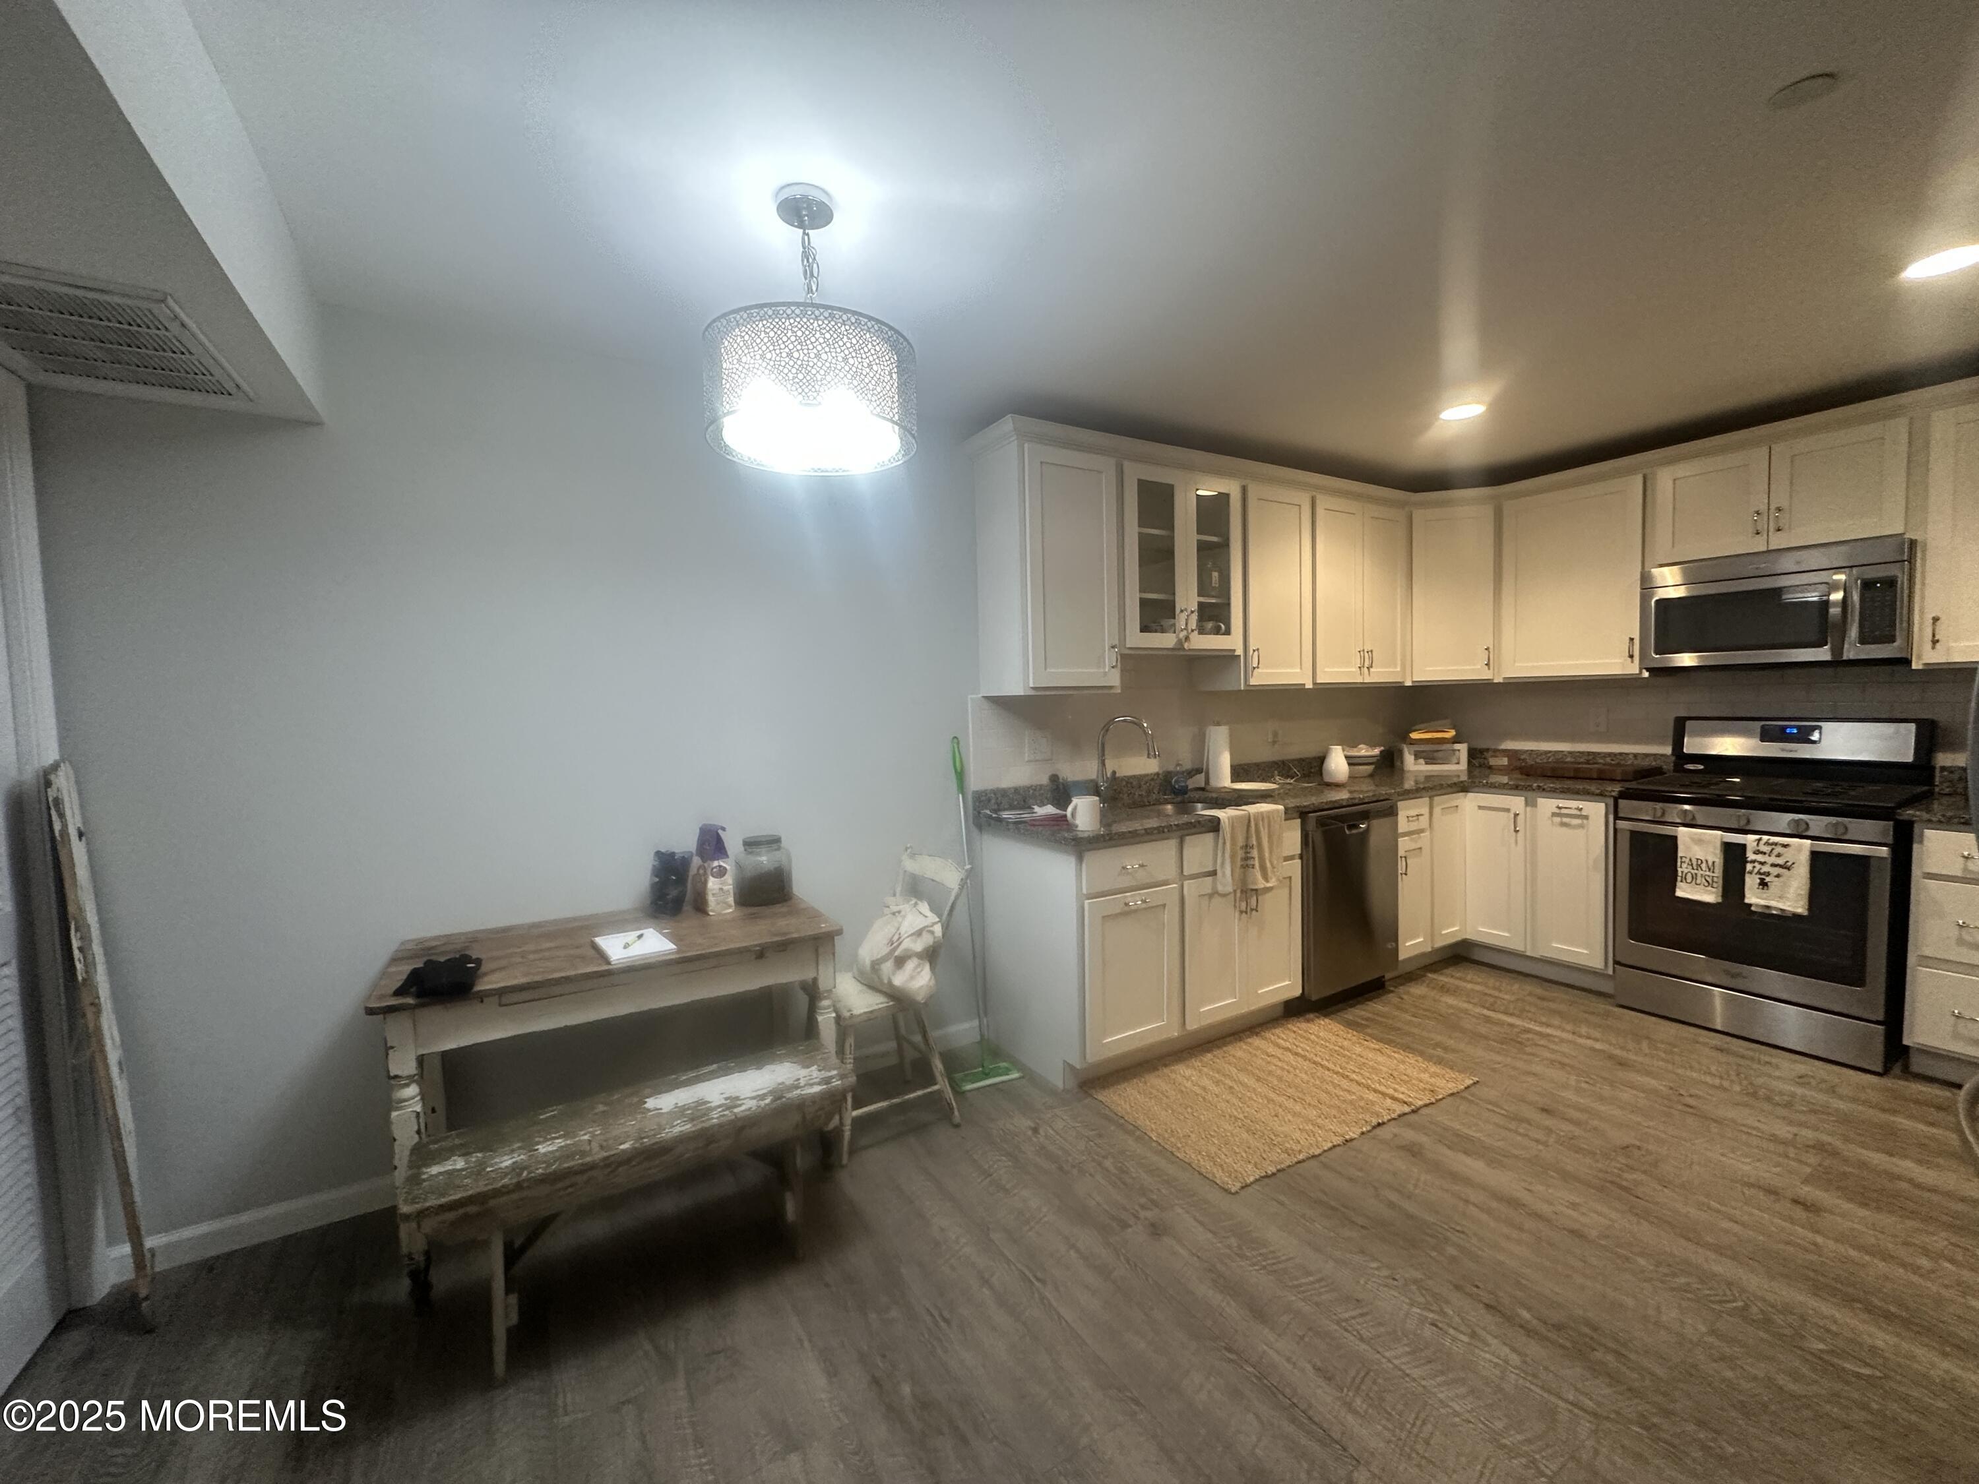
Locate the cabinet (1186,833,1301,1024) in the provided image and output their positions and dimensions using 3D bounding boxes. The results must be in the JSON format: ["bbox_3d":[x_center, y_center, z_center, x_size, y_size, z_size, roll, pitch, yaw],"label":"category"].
[{"bbox_3d":[0.815,0.692,3.315,0.680,0.808,0.630,-3,3,-32],"label":"cabinet"}]

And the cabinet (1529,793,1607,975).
[{"bbox_3d":[2.813,0.608,3.671,0.625,0.776,0.335,-3,3,-31],"label":"cabinet"}]

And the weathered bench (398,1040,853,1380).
[{"bbox_3d":[-0.787,1.062,1.870,0.918,0.422,0.285,-3,3,-32],"label":"weathered bench"}]

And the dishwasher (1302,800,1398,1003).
[{"bbox_3d":[1.377,0.668,3.637,0.605,0.812,0.635,-3,3,-32],"label":"dishwasher"}]

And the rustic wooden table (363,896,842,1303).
[{"bbox_3d":[-1.006,0.906,2.255,1.080,0.737,0.545,-3,3,-29],"label":"rustic wooden table"}]

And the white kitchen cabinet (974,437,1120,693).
[{"bbox_3d":[0.237,-0.645,3.124,0.457,0.920,0.332,-3,3,-31],"label":"white kitchen cabinet"}]

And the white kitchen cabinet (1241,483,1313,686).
[{"bbox_3d":[1.217,-0.693,3.708,0.463,0.894,0.325,-3,3,-32],"label":"white kitchen cabinet"}]

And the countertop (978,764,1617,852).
[{"bbox_3d":[1.556,0.252,3.409,3.010,0.040,1.250,-3,3,-31],"label":"countertop"}]

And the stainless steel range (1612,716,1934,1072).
[{"bbox_3d":[3.059,0.518,3.148,0.690,1.193,0.760,-3,3,-31],"label":"stainless steel range"}]

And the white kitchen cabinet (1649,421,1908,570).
[{"bbox_3d":[3.175,-0.945,3.197,0.326,0.442,0.755,-3,3,-32],"label":"white kitchen cabinet"}]

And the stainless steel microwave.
[{"bbox_3d":[3.151,-0.511,3.196,0.410,0.417,0.758,-3,3,-32],"label":"stainless steel microwave"}]

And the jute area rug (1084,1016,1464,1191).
[{"bbox_3d":[1.009,1.186,2.777,1.190,0.012,0.680,-3,3,-30],"label":"jute area rug"}]

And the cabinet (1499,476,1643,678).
[{"bbox_3d":[2.819,-0.740,3.790,0.326,0.894,0.605,-3,3,-32],"label":"cabinet"}]

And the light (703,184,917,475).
[{"bbox_3d":[-0.388,-0.902,1.733,0.446,0.518,0.446,-3,3,-31],"label":"light"}]

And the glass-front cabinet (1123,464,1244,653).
[{"bbox_3d":[0.723,-0.746,3.413,0.684,0.775,0.332,-3,3,-31],"label":"glass-front cabinet"}]

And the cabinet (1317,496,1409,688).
[{"bbox_3d":[1.718,-0.722,4.019,0.715,0.894,0.325,-3,3,-32],"label":"cabinet"}]

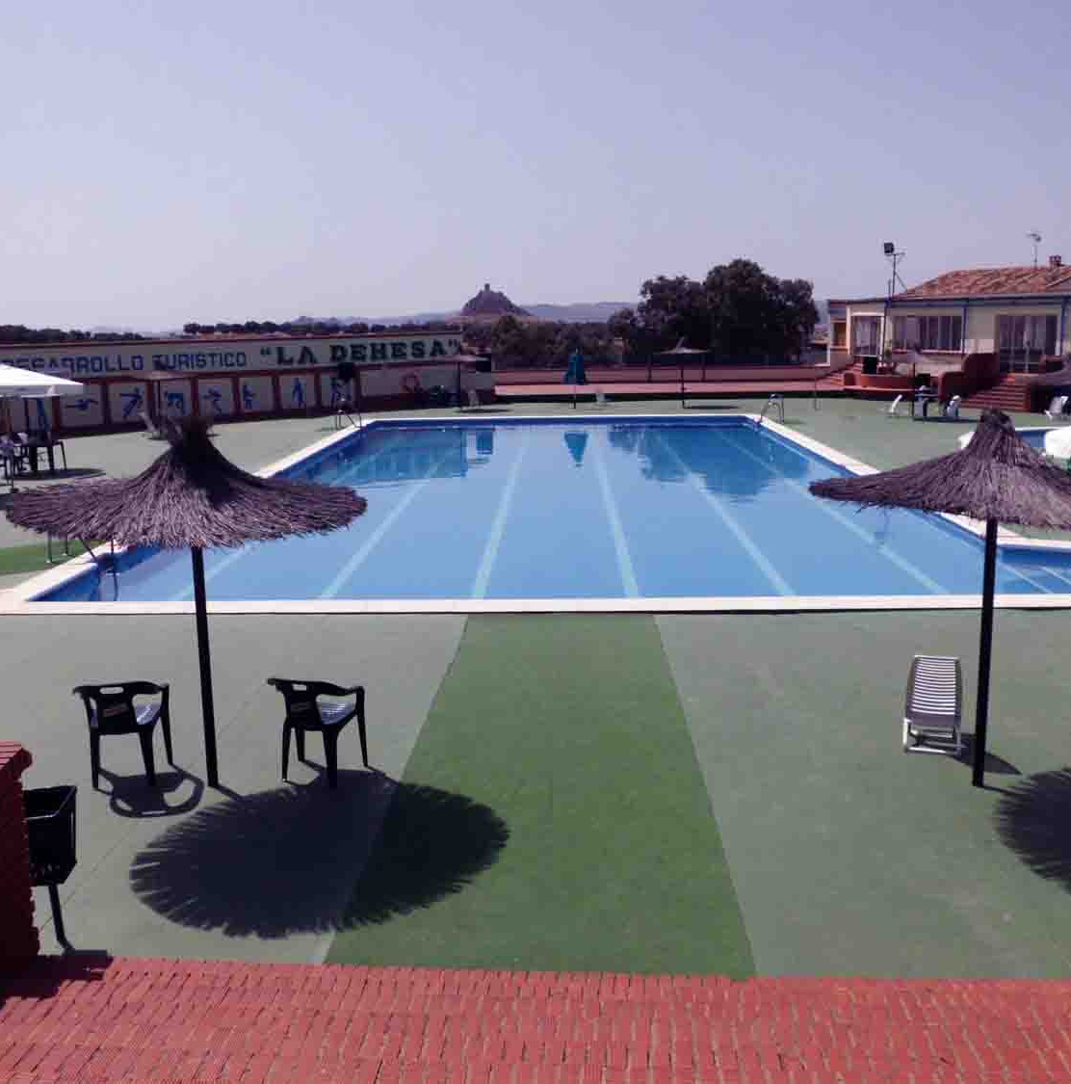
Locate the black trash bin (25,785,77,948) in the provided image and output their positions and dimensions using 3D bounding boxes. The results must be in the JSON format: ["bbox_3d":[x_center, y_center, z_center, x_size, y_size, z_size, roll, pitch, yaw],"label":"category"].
[{"bbox_3d":[-2.516,1.691,5.567,0.330,0.830,0.340,-2,11,-7],"label":"black trash bin"}]

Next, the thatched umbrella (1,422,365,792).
[{"bbox_3d":[-2.309,0.448,7.331,2.360,2.560,2.360,-1,11,2],"label":"thatched umbrella"}]

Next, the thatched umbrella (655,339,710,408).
[{"bbox_3d":[5.484,-6.232,40.301,2.200,2.500,2.200,-1,11,2],"label":"thatched umbrella"}]

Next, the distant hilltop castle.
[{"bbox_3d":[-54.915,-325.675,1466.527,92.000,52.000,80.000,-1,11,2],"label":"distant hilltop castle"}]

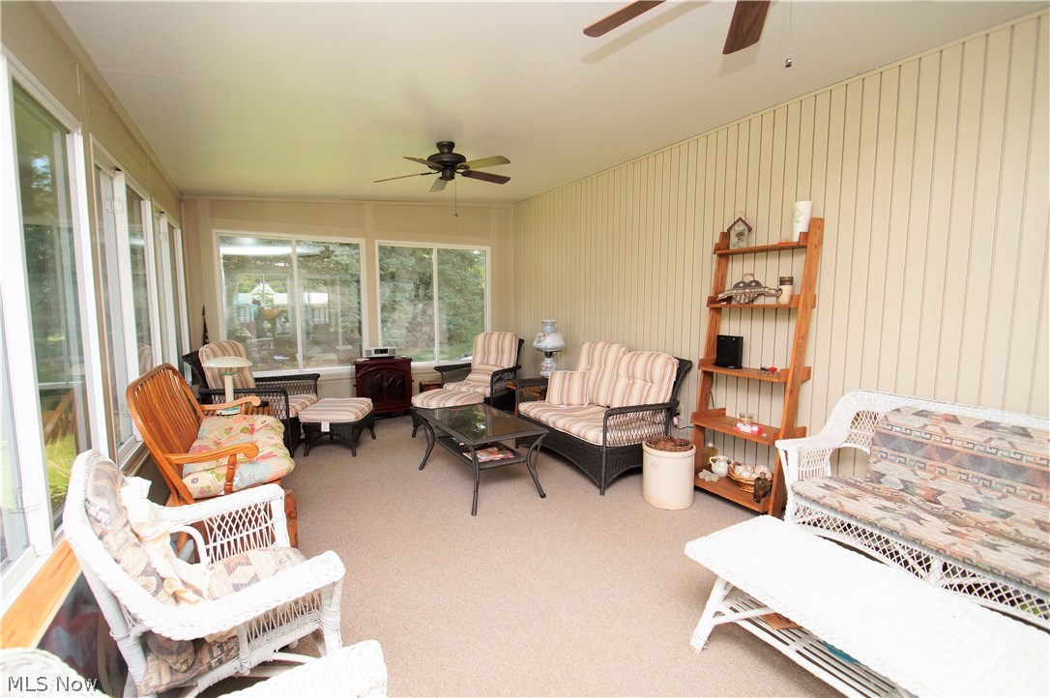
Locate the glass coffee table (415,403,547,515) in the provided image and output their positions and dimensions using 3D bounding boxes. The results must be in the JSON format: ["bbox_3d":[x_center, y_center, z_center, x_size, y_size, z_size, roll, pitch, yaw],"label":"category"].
[{"bbox_3d":[-0.346,0.748,3.177,0.561,0.475,0.990,-4,7,-31],"label":"glass coffee table"}]

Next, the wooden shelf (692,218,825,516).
[{"bbox_3d":[1.450,0.112,2.837,0.396,1.808,0.601,-4,7,-31],"label":"wooden shelf"}]

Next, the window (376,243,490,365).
[{"bbox_3d":[-1.046,-0.531,5.273,1.419,1.439,0.092,-4,7,-31],"label":"window"}]

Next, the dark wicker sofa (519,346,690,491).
[{"bbox_3d":[0.579,0.468,3.642,0.871,0.931,1.254,-4,7,-31],"label":"dark wicker sofa"}]

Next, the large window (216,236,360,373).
[{"bbox_3d":[-2.325,-0.449,4.491,1.320,1.393,0.092,-4,7,-31],"label":"large window"}]

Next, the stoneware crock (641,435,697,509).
[{"bbox_3d":[0.969,0.816,2.930,0.343,0.389,0.343,0,6,0],"label":"stoneware crock"}]

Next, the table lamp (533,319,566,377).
[{"bbox_3d":[0.223,0.003,4.377,0.317,0.578,0.317,0,6,0],"label":"table lamp"}]

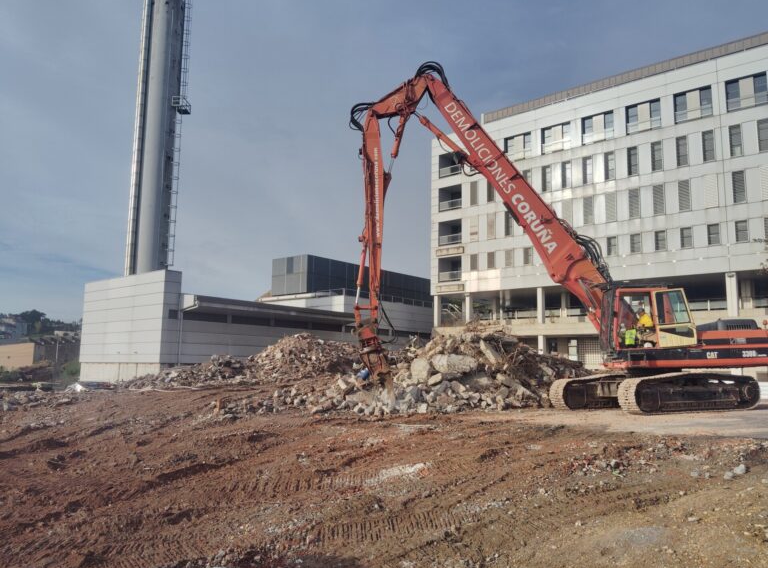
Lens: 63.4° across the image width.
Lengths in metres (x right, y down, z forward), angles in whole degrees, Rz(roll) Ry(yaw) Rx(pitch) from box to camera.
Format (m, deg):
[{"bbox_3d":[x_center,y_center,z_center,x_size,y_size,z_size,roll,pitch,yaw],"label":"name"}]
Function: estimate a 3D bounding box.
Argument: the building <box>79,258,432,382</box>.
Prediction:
[{"bbox_3d":[-10.366,4.740,80.759,16.200,16.080,49.620,-6,-10,40],"label":"building"}]

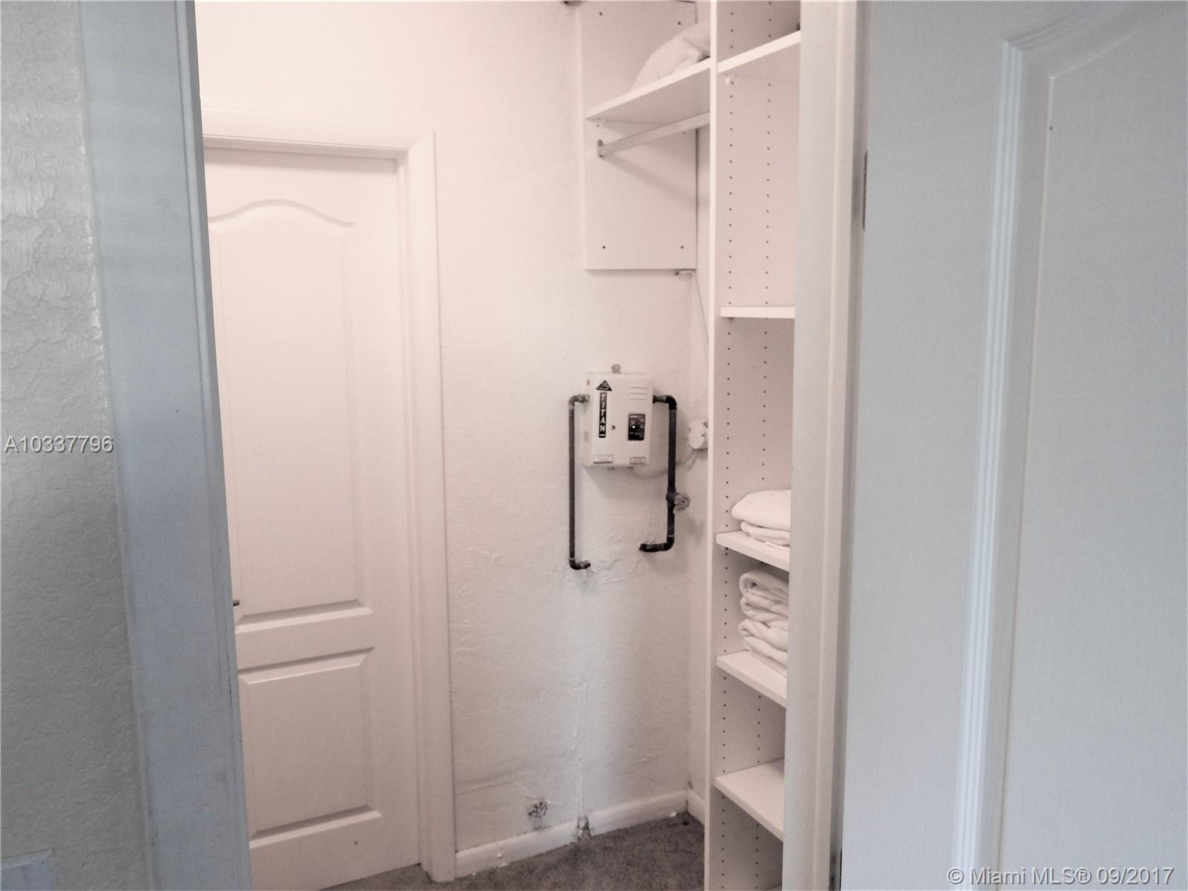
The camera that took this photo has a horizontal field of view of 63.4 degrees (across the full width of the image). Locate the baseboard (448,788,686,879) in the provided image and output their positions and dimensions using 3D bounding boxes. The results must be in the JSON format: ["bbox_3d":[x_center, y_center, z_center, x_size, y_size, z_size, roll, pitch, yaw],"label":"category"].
[{"bbox_3d":[-0.050,1.150,2.870,0.769,0.076,0.020,-4,9,-26],"label":"baseboard"}]

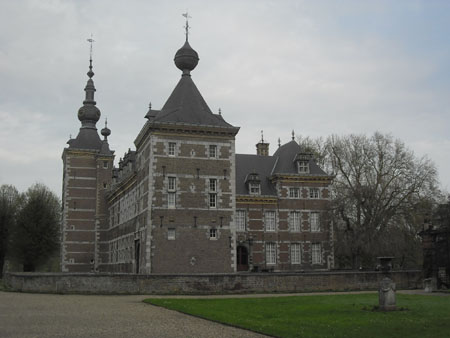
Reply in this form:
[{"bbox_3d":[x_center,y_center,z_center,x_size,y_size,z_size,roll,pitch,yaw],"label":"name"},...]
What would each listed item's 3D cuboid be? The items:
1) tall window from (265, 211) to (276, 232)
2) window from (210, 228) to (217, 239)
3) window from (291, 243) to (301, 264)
[{"bbox_3d":[6.671,7.728,84.650,1.727,3.030,0.200,3,-10,-18],"label":"tall window"},{"bbox_3d":[-0.983,5.603,49.139,0.639,0.947,0.250,3,-11,-19],"label":"window"},{"bbox_3d":[9.636,11.524,77.728,1.542,2.832,0.250,3,-11,-19],"label":"window"}]

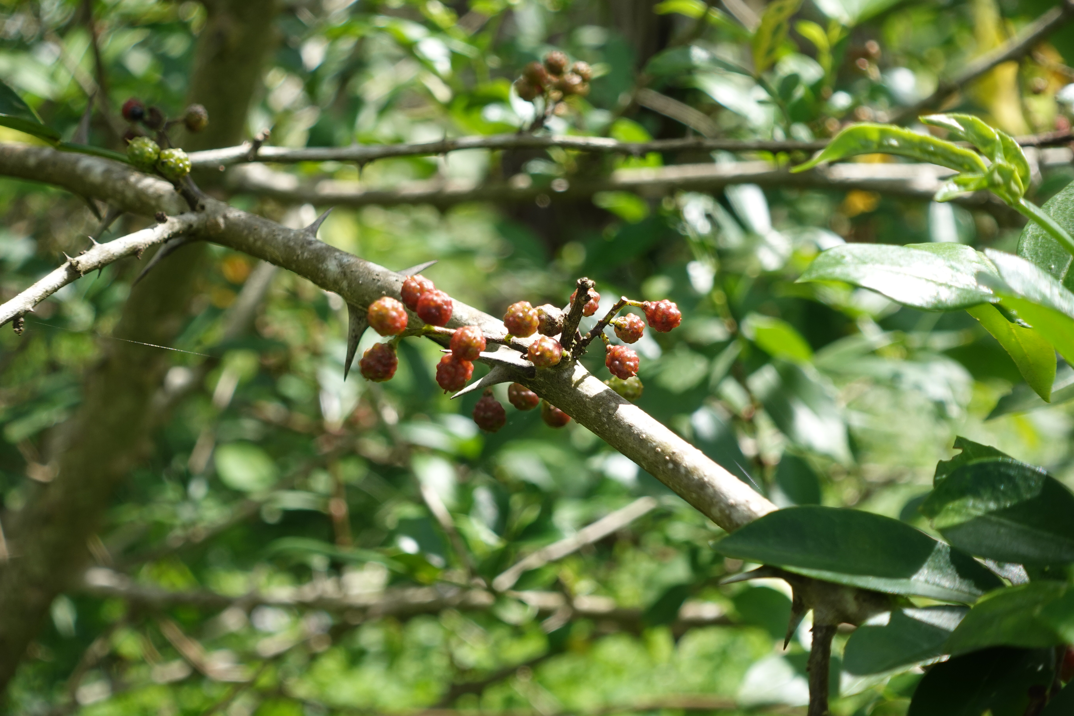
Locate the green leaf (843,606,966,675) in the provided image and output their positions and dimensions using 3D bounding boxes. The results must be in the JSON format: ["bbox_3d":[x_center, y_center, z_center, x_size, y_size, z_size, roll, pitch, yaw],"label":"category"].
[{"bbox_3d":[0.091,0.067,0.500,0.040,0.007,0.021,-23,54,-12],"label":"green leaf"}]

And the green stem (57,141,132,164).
[{"bbox_3d":[-0.088,-0.041,0.415,0.015,0.002,0.002,15,-16,3],"label":"green stem"}]

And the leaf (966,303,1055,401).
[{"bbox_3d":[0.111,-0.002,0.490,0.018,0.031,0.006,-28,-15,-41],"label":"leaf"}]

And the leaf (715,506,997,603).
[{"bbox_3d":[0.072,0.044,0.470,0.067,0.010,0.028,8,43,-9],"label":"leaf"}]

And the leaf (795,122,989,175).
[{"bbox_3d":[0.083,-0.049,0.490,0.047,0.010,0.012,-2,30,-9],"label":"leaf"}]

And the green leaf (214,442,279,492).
[{"bbox_3d":[-0.139,0.052,1.000,0.034,0.006,0.024,35,62,14],"label":"green leaf"}]

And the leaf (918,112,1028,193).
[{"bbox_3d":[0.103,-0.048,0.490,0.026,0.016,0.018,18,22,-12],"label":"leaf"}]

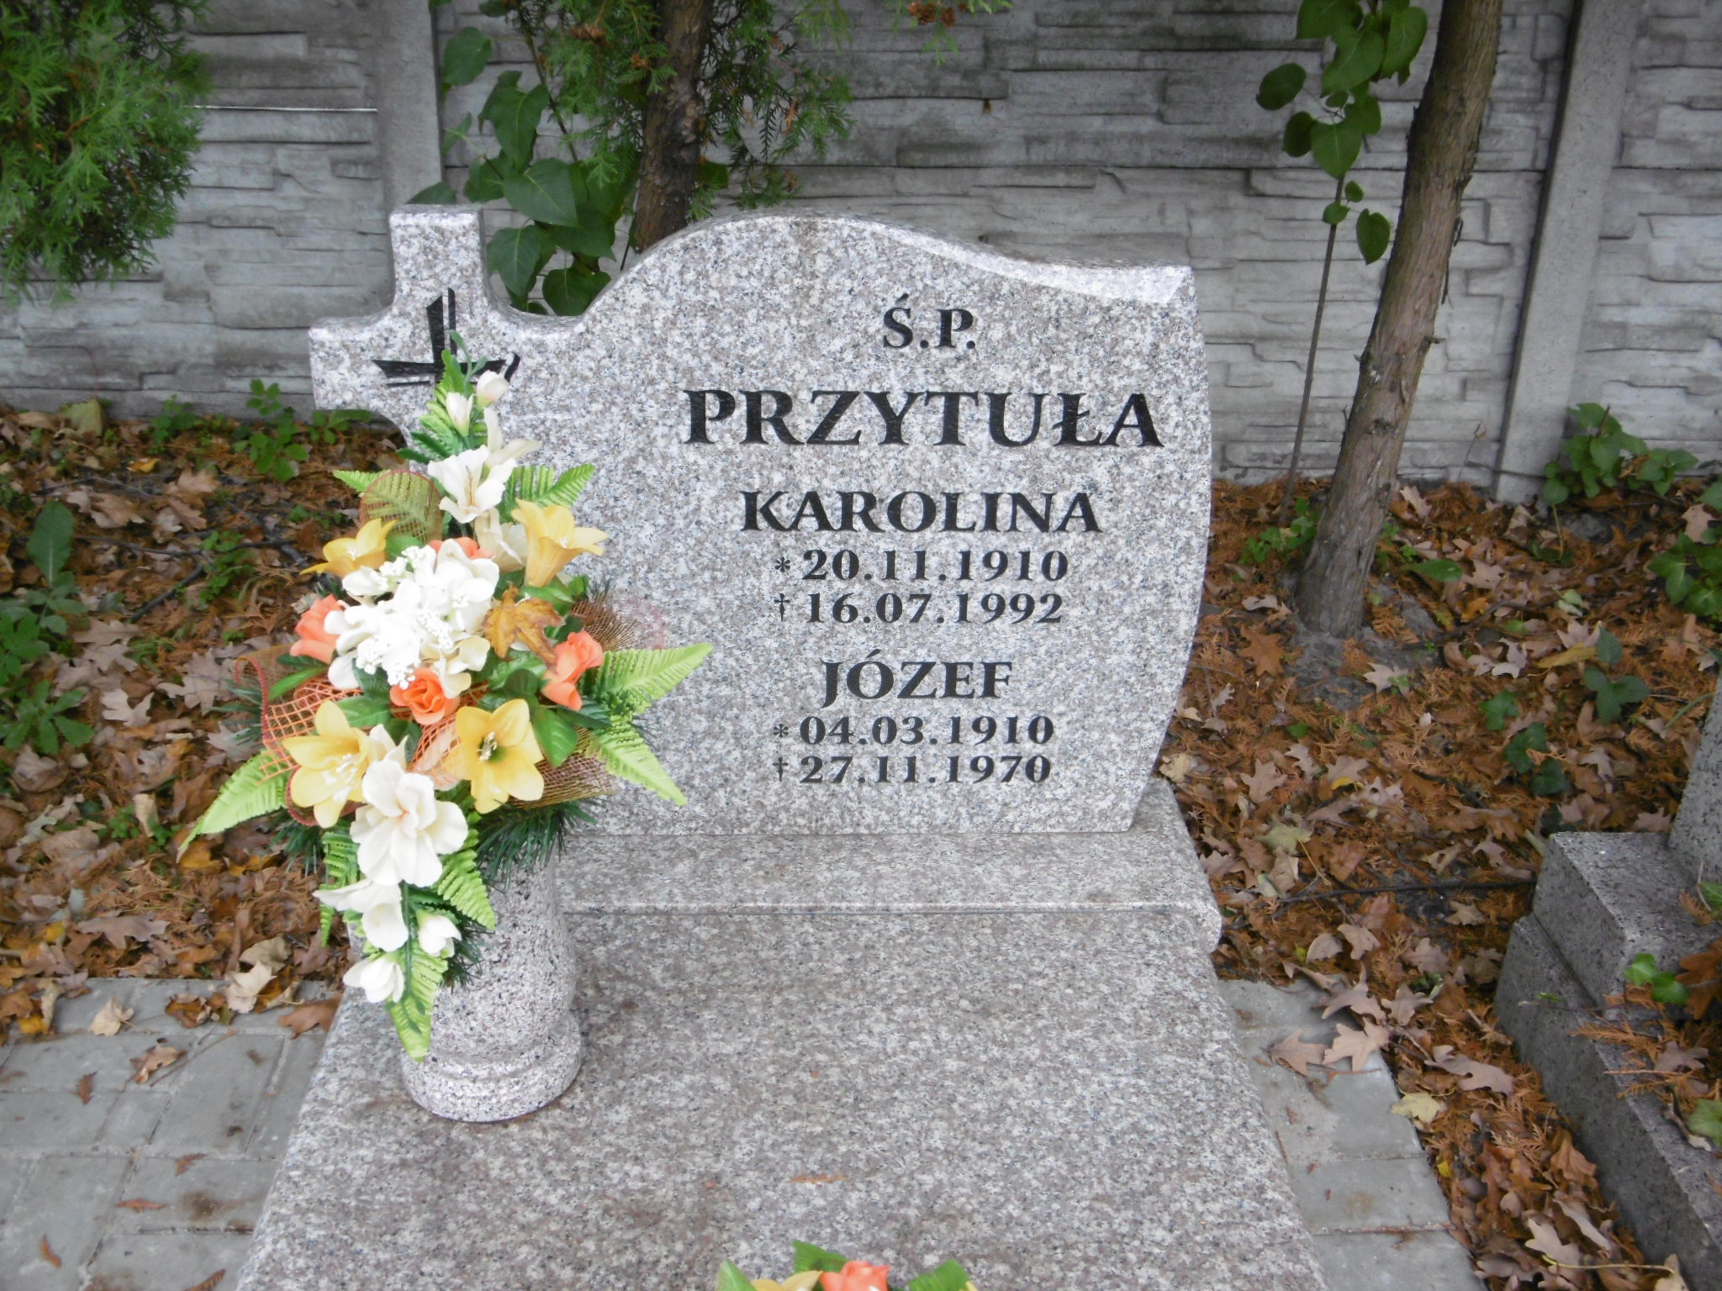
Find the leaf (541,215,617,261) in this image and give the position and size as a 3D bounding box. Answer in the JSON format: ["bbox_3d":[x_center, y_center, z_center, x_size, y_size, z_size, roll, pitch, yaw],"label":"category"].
[{"bbox_3d":[-0.388,-0.560,2.600,0.100,0.070,0.060,0,25,-3],"label":"leaf"}]

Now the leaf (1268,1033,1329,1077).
[{"bbox_3d":[0.475,0.439,2.034,0.074,0.018,0.080,0,25,-3],"label":"leaf"}]

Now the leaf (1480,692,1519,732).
[{"bbox_3d":[0.908,0.094,2.686,0.055,0.030,0.068,0,25,-3],"label":"leaf"}]

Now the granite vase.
[{"bbox_3d":[-0.326,0.251,1.628,0.160,0.270,0.160,0,27,-2],"label":"granite vase"}]

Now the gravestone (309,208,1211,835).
[{"bbox_3d":[-0.085,-0.105,1.781,0.812,0.612,0.064,0,25,-3],"label":"gravestone"}]

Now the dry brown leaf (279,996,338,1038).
[{"bbox_3d":[-0.605,0.419,2.127,0.095,0.025,0.070,0,27,-2],"label":"dry brown leaf"}]

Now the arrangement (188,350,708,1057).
[{"bbox_3d":[-0.319,0.059,1.466,0.400,0.560,0.300,3,27,3],"label":"arrangement"}]

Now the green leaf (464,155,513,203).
[{"bbox_3d":[-0.529,-0.672,2.716,0.082,0.070,0.050,0,27,-2],"label":"green leaf"}]

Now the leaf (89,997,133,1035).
[{"bbox_3d":[-0.843,0.418,2.124,0.045,0.020,0.060,3,27,4],"label":"leaf"}]

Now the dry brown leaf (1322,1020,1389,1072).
[{"bbox_3d":[0.533,0.432,2.040,0.085,0.022,0.090,0,25,-3],"label":"dry brown leaf"}]

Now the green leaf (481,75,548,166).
[{"bbox_3d":[-0.489,-0.739,2.660,0.090,0.118,0.050,0,27,-2],"label":"green leaf"}]

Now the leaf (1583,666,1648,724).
[{"bbox_3d":[1.081,0.070,2.711,0.092,0.045,0.100,0,25,-3],"label":"leaf"}]

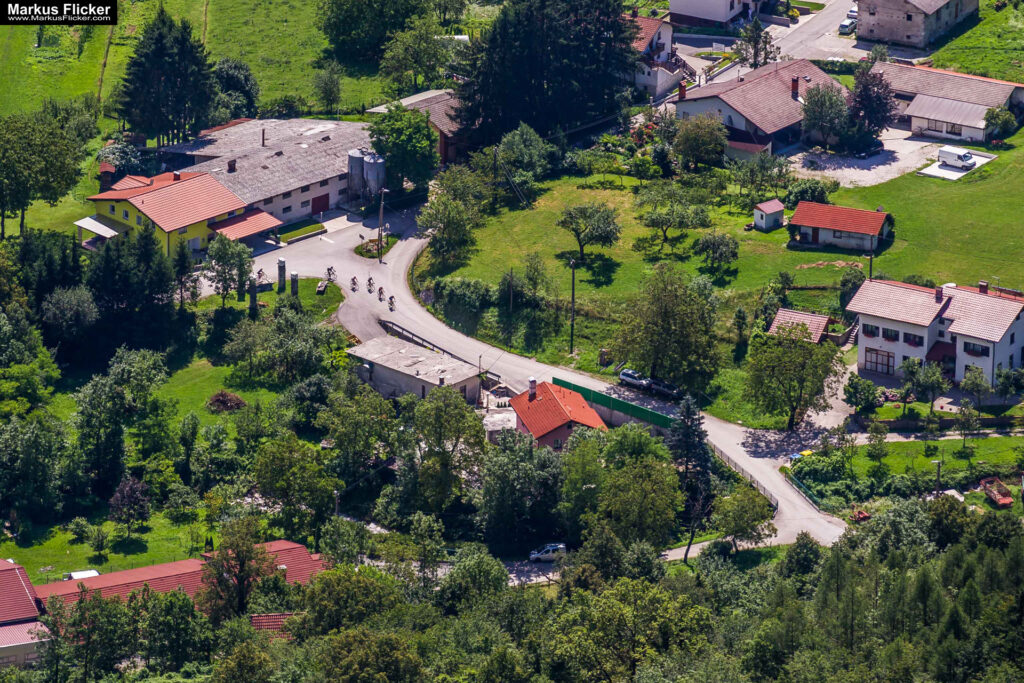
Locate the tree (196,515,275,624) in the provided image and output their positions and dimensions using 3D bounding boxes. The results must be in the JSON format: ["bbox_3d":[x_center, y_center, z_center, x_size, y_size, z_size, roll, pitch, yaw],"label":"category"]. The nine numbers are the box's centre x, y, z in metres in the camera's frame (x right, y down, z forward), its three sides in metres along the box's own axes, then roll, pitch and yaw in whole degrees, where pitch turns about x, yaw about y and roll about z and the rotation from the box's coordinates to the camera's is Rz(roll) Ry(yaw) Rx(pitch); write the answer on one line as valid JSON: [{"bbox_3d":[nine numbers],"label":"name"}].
[{"bbox_3d":[-29.566,25.305,605.491,8.341,14.520,8.341,0,23,0],"label":"tree"}]

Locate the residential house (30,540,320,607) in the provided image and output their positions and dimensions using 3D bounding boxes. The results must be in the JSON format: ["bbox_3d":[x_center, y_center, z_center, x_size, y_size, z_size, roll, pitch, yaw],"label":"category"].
[{"bbox_3d":[-36.255,27.106,611.698,28.978,6.300,14.934,-10,25,-22],"label":"residential house"}]

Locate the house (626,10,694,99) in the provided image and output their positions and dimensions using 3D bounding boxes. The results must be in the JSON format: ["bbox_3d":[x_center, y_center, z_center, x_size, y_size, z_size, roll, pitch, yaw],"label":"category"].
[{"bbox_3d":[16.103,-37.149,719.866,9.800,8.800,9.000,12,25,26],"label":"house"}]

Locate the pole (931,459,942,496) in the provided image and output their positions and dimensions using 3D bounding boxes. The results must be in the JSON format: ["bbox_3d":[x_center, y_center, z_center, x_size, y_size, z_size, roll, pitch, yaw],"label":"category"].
[{"bbox_3d":[47.158,15.183,631.596,1.050,4.460,0.300,0,23,0],"label":"pole"}]

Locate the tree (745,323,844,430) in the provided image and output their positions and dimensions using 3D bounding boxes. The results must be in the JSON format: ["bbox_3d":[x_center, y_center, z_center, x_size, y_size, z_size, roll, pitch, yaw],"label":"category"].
[{"bbox_3d":[31.992,4.170,641.797,11.325,12.620,11.325,0,23,0],"label":"tree"}]

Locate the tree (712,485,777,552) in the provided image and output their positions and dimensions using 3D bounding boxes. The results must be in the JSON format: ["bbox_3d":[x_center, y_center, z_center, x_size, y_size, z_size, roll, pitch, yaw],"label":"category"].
[{"bbox_3d":[25.335,19.389,617.760,6.756,7.510,6.756,1,23,0],"label":"tree"}]

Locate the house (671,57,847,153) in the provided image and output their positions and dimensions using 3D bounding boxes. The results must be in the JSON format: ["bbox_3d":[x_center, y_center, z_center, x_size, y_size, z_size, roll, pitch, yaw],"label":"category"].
[{"bbox_3d":[30.493,-29.987,709.861,15.900,6.100,17.000,16,27,35],"label":"house"}]

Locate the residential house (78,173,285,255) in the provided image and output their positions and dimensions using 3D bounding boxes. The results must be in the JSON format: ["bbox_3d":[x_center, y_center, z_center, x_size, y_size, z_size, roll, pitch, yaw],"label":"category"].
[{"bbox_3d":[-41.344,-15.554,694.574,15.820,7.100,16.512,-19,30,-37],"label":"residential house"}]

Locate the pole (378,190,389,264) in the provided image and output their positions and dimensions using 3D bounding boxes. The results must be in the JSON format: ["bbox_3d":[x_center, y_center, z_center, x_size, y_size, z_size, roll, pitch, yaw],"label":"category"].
[{"bbox_3d":[-15.462,-13.793,680.103,1.100,9.600,0.500,0,22,0],"label":"pole"}]

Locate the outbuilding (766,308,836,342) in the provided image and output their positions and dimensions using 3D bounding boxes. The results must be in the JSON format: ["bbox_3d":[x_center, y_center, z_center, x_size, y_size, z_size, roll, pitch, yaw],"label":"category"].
[{"bbox_3d":[33.655,-1.291,659.393,6.300,4.100,6.700,9,24,22],"label":"outbuilding"}]

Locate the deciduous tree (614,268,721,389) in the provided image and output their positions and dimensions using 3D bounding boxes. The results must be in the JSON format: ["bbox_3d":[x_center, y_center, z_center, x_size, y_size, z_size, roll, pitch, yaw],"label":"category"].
[{"bbox_3d":[17.751,-1.729,644.667,11.699,14.100,11.699,1,23,0],"label":"deciduous tree"}]

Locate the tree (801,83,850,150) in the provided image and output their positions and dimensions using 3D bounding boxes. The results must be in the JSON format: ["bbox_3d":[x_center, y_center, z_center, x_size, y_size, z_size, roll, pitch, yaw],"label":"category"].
[{"bbox_3d":[40.059,-28.523,722.992,6.114,8.440,6.114,0,23,0],"label":"tree"}]

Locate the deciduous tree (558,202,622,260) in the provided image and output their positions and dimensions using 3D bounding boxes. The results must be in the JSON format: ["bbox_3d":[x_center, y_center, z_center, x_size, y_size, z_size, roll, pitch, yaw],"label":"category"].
[{"bbox_3d":[9.056,-12.946,676.703,7.300,6.600,7.000,0,22,0],"label":"deciduous tree"}]

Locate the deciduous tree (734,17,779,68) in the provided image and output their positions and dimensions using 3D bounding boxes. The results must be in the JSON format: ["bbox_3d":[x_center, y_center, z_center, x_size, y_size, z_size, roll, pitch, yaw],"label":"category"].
[{"bbox_3d":[32.250,-39.153,748.966,5.804,7.420,5.804,0,23,0],"label":"deciduous tree"}]

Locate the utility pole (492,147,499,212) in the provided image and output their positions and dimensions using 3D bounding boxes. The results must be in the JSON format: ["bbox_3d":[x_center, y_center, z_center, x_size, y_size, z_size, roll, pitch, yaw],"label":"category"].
[{"bbox_3d":[-2.043,-19.970,702.804,0.600,8.700,0.350,0,23,0],"label":"utility pole"}]

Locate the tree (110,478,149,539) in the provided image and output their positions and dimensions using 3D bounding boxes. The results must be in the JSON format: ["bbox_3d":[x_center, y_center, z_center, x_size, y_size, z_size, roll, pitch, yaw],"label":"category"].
[{"bbox_3d":[-42.328,18.402,628.143,4.648,7.280,4.648,0,23,0],"label":"tree"}]

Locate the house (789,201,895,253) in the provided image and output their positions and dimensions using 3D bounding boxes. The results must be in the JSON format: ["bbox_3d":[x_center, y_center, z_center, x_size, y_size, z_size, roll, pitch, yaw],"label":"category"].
[{"bbox_3d":[39.308,-14.210,679.404,11.000,3.900,6.500,8,24,19],"label":"house"}]

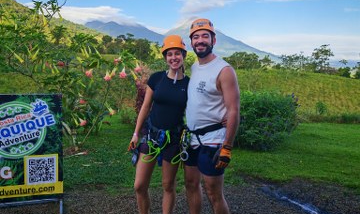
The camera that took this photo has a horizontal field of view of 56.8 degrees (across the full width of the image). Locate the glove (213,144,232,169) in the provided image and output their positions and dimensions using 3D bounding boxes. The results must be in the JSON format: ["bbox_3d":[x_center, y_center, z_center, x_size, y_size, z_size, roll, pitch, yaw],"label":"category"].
[{"bbox_3d":[0.329,0.378,2.543,0.100,0.190,0.120,1,6,0],"label":"glove"}]

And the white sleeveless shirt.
[{"bbox_3d":[0.208,-0.043,2.610,0.390,0.680,0.260,4,7,28],"label":"white sleeveless shirt"}]

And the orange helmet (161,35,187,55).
[{"bbox_3d":[-0.043,-0.490,2.633,0.205,0.150,0.260,2,4,12],"label":"orange helmet"}]

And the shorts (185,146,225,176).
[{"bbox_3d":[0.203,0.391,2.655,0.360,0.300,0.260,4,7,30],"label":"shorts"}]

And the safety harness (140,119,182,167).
[{"bbox_3d":[-0.146,0.280,2.705,0.340,0.350,0.270,3,6,17],"label":"safety harness"}]

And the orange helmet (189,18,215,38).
[{"bbox_3d":[0.167,-0.595,2.521,0.210,0.155,0.265,2,4,12],"label":"orange helmet"}]

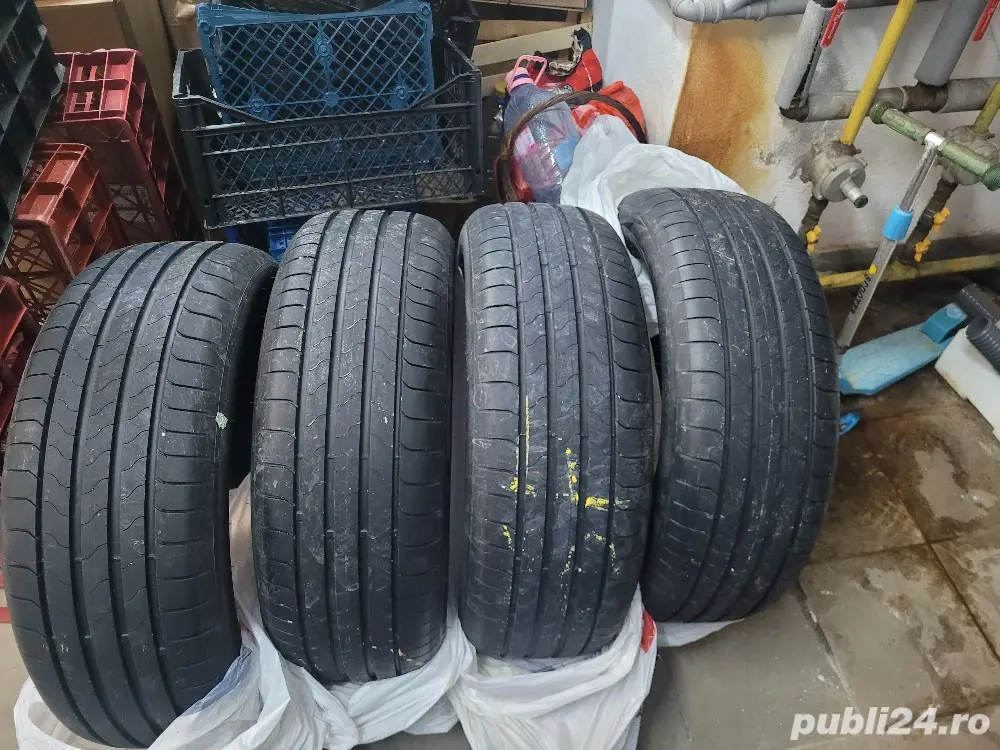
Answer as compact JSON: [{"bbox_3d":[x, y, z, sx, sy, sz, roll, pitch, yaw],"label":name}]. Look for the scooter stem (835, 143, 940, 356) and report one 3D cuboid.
[{"bbox_3d":[0.758,-0.224,1.496,0.050,0.543,0.048,-22,51,-15],"label":"scooter stem"}]

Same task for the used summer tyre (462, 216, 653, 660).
[{"bbox_3d":[0.049,0.082,1.218,0.228,0.697,0.697,1,51,-5],"label":"used summer tyre"}]

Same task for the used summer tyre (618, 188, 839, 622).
[{"bbox_3d":[0.283,0.048,1.262,0.228,0.697,0.697,2,51,-7],"label":"used summer tyre"}]

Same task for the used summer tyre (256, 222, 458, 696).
[{"bbox_3d":[-0.193,0.100,1.184,0.228,0.697,0.697,1,51,-3],"label":"used summer tyre"}]

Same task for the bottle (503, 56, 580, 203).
[{"bbox_3d":[0.104,-0.521,1.646,0.155,0.345,0.155,-11,49,16],"label":"bottle"}]

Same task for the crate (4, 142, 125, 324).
[{"bbox_3d":[-1.146,-0.327,1.769,0.380,0.305,0.273,-2,51,-3],"label":"crate"}]

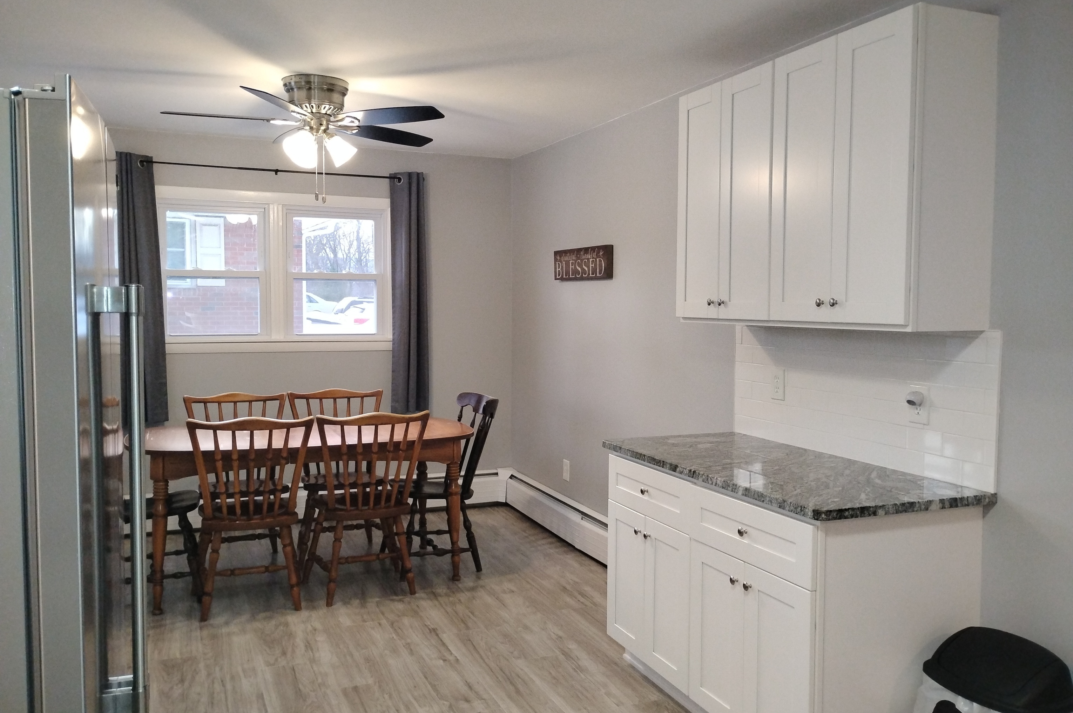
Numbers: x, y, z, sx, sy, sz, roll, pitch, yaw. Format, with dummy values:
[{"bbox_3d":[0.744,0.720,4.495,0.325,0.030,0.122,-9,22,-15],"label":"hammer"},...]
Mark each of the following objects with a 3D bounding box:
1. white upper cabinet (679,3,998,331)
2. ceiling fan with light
[{"bbox_3d":[0.964,-0.567,3.059,0.323,0.916,1.214,-1,4,-23],"label":"white upper cabinet"},{"bbox_3d":[-1.008,-0.981,3.982,1.320,0.545,1.290,-1,4,-23],"label":"ceiling fan with light"}]

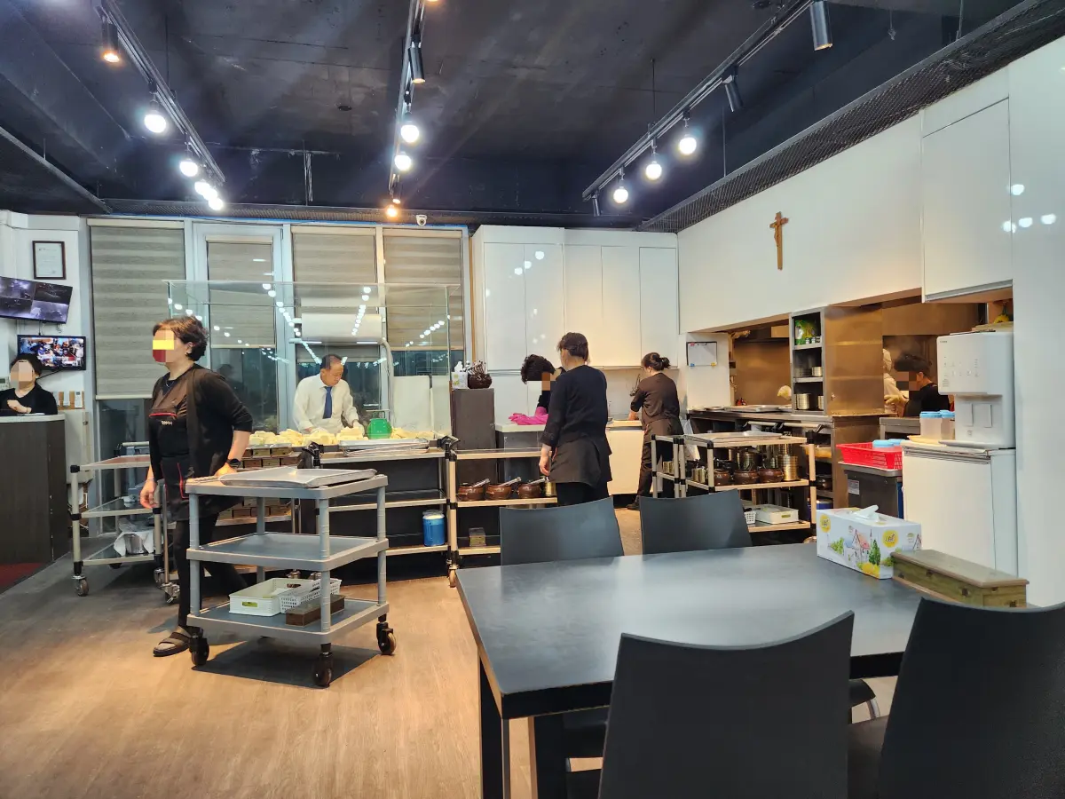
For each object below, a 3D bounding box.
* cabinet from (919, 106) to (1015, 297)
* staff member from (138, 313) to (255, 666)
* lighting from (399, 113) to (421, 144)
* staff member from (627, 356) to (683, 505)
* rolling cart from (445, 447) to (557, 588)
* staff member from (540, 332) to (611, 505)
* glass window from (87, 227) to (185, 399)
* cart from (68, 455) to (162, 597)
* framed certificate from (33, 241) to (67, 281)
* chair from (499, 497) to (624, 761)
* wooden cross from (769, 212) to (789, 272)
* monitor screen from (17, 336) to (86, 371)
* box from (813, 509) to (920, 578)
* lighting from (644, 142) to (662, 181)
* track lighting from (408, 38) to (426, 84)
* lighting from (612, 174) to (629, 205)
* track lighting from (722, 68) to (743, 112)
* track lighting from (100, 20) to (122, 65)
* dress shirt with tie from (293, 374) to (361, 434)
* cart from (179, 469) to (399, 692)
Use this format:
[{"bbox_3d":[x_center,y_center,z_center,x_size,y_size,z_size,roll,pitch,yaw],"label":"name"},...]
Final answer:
[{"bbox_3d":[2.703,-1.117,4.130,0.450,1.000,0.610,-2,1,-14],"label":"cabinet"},{"bbox_3d":[-1.700,0.393,3.580,0.520,1.610,0.520,-1,1,38],"label":"staff member"},{"bbox_3d":[-0.742,-1.649,4.304,0.115,0.180,0.115,-2,1,-14],"label":"lighting"},{"bbox_3d":[1.260,0.308,7.250,0.480,1.570,0.480,-1,1,44],"label":"staff member"},{"bbox_3d":[-0.135,0.742,4.671,0.820,0.840,0.460,-1,1,-7],"label":"rolling cart"},{"bbox_3d":[0.273,0.367,4.388,0.430,1.575,0.290,-2,1,-32],"label":"staff member"},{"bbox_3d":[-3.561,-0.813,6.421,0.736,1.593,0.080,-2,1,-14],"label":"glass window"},{"bbox_3d":[-2.700,0.796,4.829,0.490,0.830,0.810,-2,1,-14],"label":"cart"},{"bbox_3d":[-4.198,-1.208,6.153,0.245,0.330,0.025,-2,1,-14],"label":"framed certificate"},{"bbox_3d":[0.177,0.739,1.887,0.430,0.860,0.550,-2,1,-19],"label":"chair"},{"bbox_3d":[2.030,-1.313,5.851,0.045,0.465,0.240,-2,1,-14],"label":"wooden cross"},{"bbox_3d":[-4.165,-0.399,6.143,0.530,0.305,0.050,-2,1,-14],"label":"monitor screen"},{"bbox_3d":[0.852,0.360,1.802,0.118,0.126,0.246,-2,1,-11],"label":"box"},{"bbox_3d":[0.845,-1.655,4.924,0.105,0.250,0.105,-2,1,-14],"label":"lighting"},{"bbox_3d":[-0.559,-1.646,3.440,0.085,0.203,0.075,-2,1,-14],"label":"track lighting"},{"bbox_3d":[0.718,-1.714,5.755,0.120,0.220,0.120,-1,1,0],"label":"lighting"},{"bbox_3d":[1.097,-1.695,3.877,0.085,0.224,0.075,-2,1,-14],"label":"track lighting"},{"bbox_3d":[-1.995,-1.689,3.345,0.080,0.190,0.080,-2,1,-14],"label":"track lighting"},{"bbox_3d":[-1.635,0.040,5.623,0.510,0.530,0.330,-2,1,-25],"label":"dress shirt with tie"},{"bbox_3d":[-1.102,0.772,3.218,0.780,0.830,0.460,-1,1,23],"label":"cart"}]

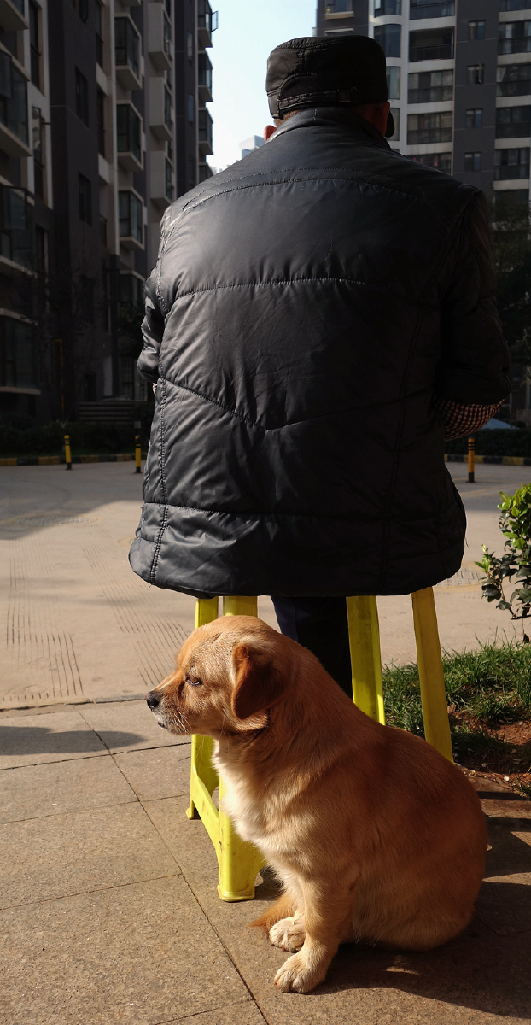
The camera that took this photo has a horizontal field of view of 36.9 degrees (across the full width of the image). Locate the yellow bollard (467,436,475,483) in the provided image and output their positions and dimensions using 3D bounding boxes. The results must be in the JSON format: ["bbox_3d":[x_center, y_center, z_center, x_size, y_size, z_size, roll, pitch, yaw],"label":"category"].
[{"bbox_3d":[3.146,-0.804,12.200,0.096,0.710,0.096,0,6,0],"label":"yellow bollard"}]

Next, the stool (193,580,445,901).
[{"bbox_3d":[0.077,0.309,1.316,0.385,0.460,0.320,-2,0,-14],"label":"stool"}]

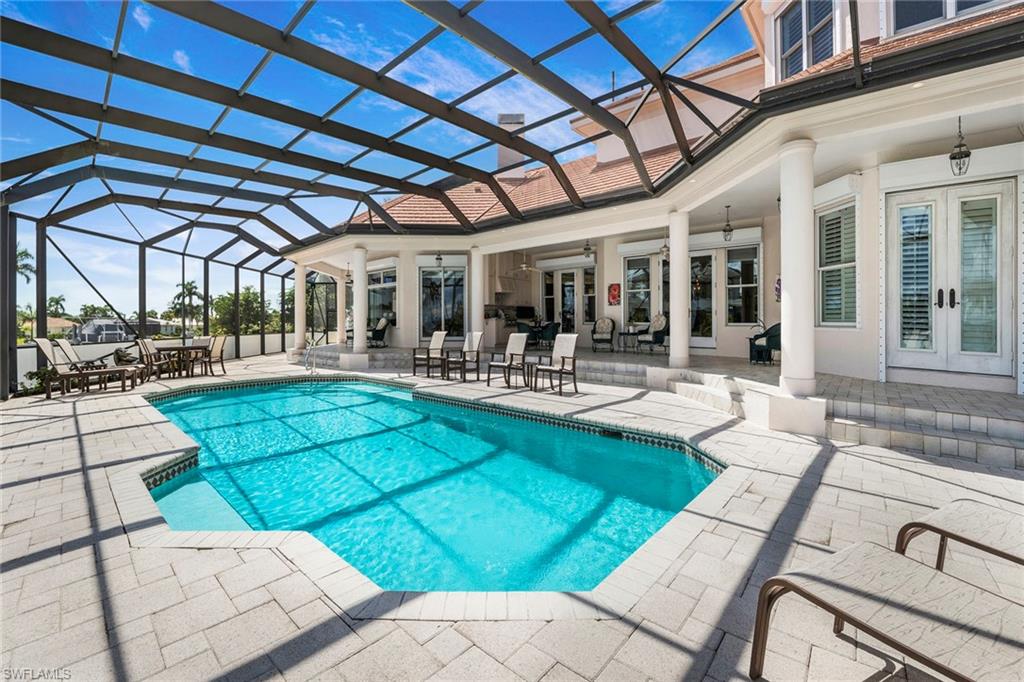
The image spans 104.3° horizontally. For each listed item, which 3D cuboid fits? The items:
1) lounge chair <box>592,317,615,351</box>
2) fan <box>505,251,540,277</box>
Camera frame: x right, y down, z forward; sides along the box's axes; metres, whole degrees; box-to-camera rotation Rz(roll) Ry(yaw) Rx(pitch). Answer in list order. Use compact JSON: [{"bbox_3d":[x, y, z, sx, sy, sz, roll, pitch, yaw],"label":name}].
[{"bbox_3d":[2.770,-0.207,12.000,0.720,1.040,0.800,0,1,20],"label":"lounge chair"},{"bbox_3d":[0.420,-2.640,13.300,1.200,0.800,1.200,0,3,0],"label":"fan"}]

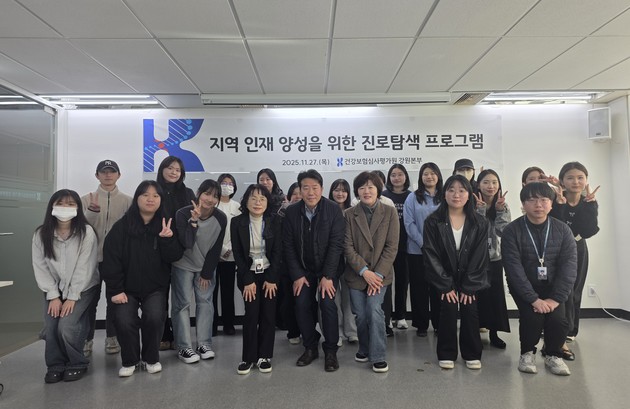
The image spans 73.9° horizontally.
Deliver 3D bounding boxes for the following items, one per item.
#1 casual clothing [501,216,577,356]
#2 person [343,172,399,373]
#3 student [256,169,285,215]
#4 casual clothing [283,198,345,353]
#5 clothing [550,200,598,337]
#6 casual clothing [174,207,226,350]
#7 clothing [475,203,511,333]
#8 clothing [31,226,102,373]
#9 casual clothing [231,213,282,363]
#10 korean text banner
[{"bbox_3d":[1.726,0.621,3.220,0.560,1.090,0.520,-2,-3,17],"label":"casual clothing"},{"bbox_3d":[0.436,0.510,3.290,0.440,1.490,0.580,-1,-3,2],"label":"person"},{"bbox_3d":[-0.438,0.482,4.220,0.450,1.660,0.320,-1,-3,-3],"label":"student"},{"bbox_3d":[-0.012,0.568,3.404,0.495,1.219,0.560,0,-3,0],"label":"casual clothing"},{"bbox_3d":[2.142,0.553,3.470,0.400,1.180,0.370,-2,-3,22],"label":"clothing"},{"bbox_3d":[-0.974,0.604,3.530,0.460,1.200,0.500,0,-3,-6],"label":"casual clothing"},{"bbox_3d":[1.645,0.574,3.881,0.333,1.181,0.340,-1,-3,11],"label":"clothing"},{"bbox_3d":[-1.895,0.704,3.194,0.474,1.071,0.550,1,-3,-20],"label":"clothing"},{"bbox_3d":[-0.454,0.634,3.250,0.410,1.160,0.480,-1,-3,-2],"label":"casual clothing"},{"bbox_3d":[0.084,-0.678,4.670,4.000,0.640,0.020,-1,-3,-1],"label":"korean text banner"}]

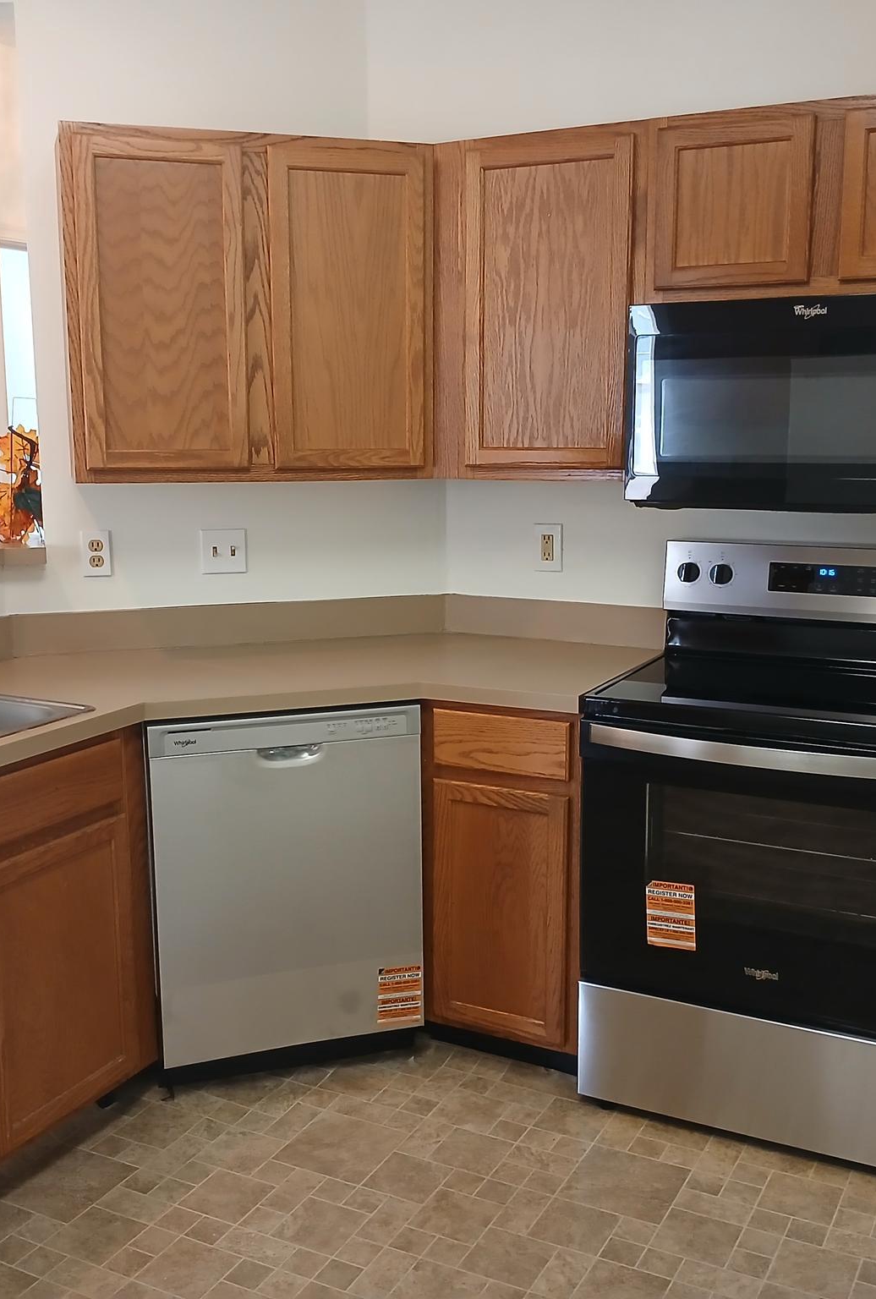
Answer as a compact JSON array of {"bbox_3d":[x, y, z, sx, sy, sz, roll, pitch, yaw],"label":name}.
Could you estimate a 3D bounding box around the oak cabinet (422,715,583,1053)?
[{"bbox_3d":[0.270,0.476,3.175,0.375,0.800,0.600,5,11,26],"label":"oak cabinet"}]

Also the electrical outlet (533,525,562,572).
[{"bbox_3d":[0.289,-0.265,3.393,0.073,0.117,0.010,5,11,26],"label":"electrical outlet"}]

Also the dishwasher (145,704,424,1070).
[{"bbox_3d":[-0.411,0.498,3.180,0.605,0.830,0.600,-4,11,-18],"label":"dishwasher"}]

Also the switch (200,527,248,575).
[{"bbox_3d":[-0.551,-0.252,3.344,0.115,0.116,0.012,-4,11,-18],"label":"switch"}]

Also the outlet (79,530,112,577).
[{"bbox_3d":[-0.854,-0.240,3.246,0.071,0.116,0.010,-4,11,-18],"label":"outlet"}]

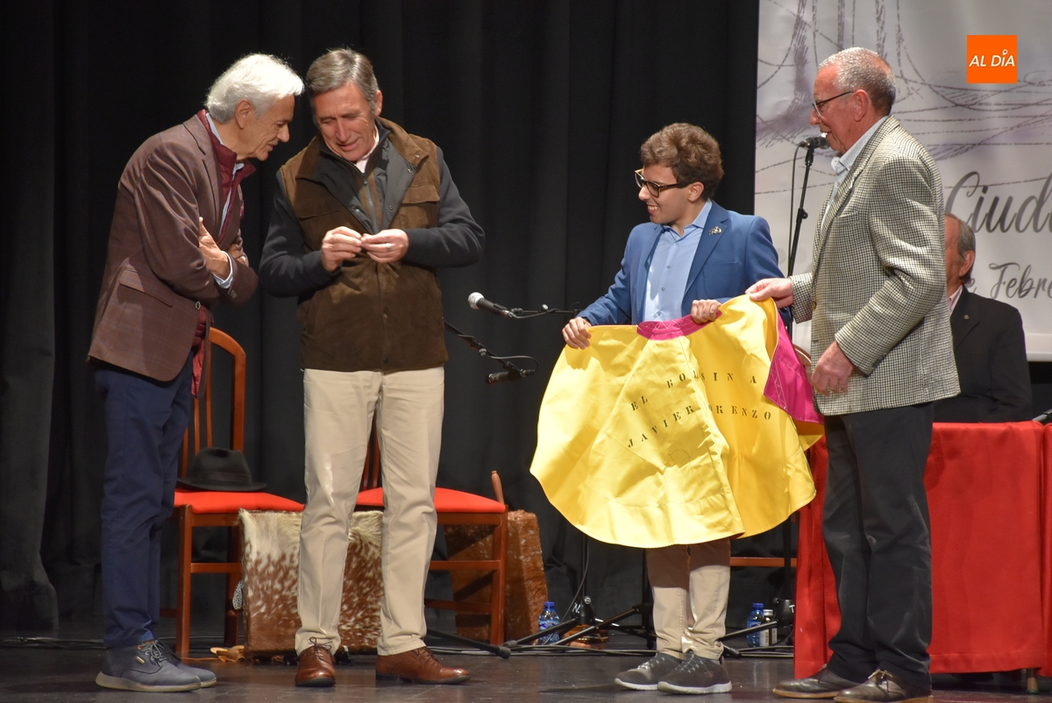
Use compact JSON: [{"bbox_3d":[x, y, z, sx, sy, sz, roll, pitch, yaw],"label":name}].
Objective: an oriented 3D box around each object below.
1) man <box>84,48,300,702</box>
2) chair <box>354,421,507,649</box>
[{"bbox_3d":[-0.911,0.063,15.700,0.580,1.760,0.520,1,1,18],"label":"man"},{"bbox_3d":[-0.382,0.428,17.790,0.450,0.965,0.500,0,1,-32],"label":"chair"}]

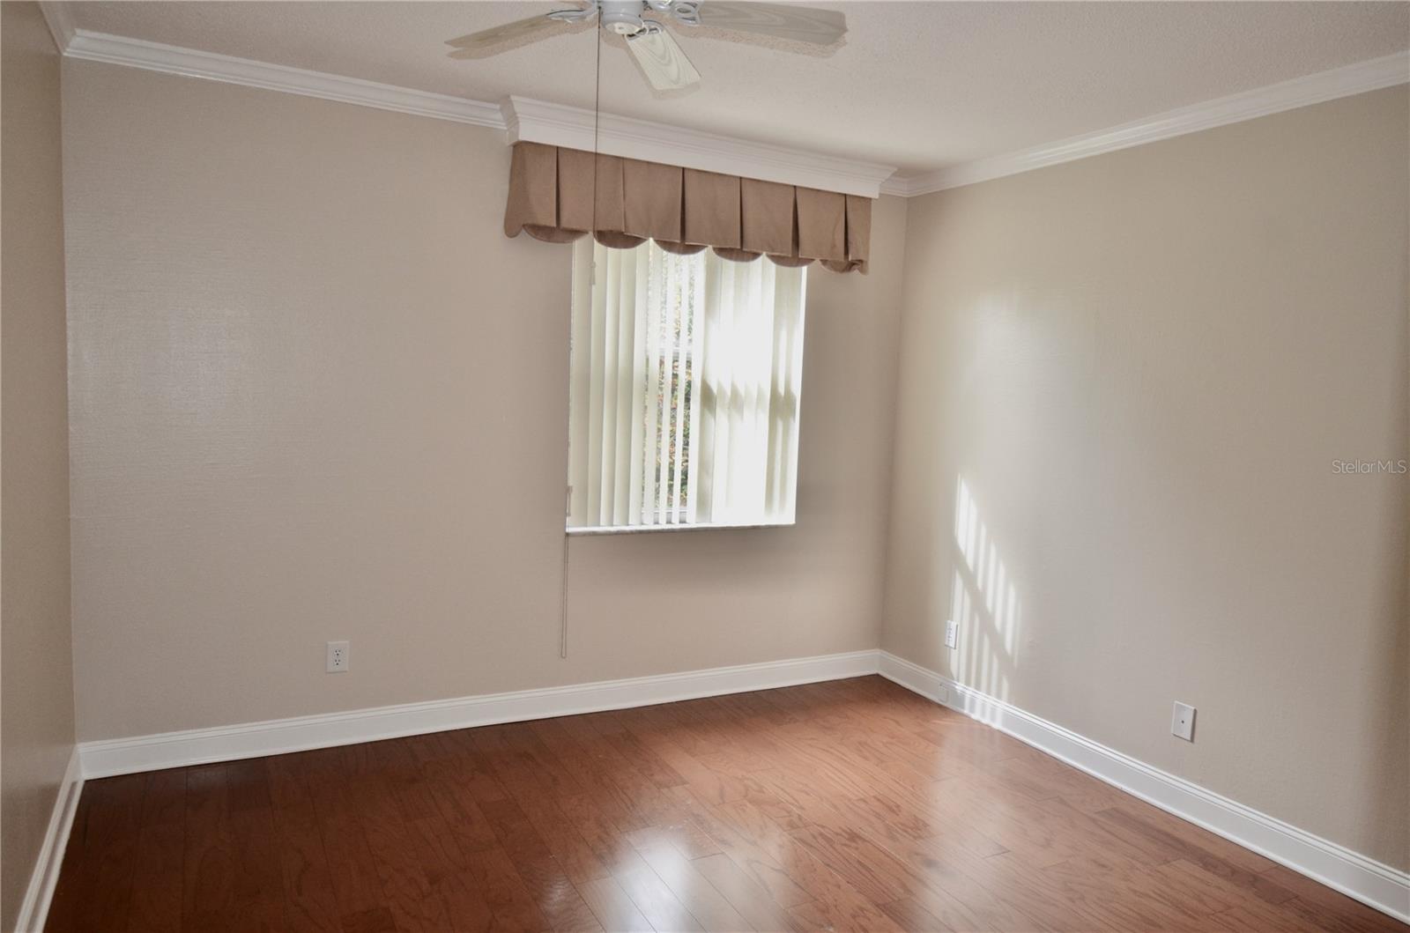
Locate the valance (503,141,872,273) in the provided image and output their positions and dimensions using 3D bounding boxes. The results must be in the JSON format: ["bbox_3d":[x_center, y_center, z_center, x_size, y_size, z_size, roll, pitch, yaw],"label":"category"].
[{"bbox_3d":[-0.003,-1.094,4.110,1.704,0.366,0.140,0,6,-28],"label":"valance"}]

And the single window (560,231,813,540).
[{"bbox_3d":[-0.067,-0.443,4.280,1.177,1.454,0.102,0,6,-28],"label":"single window"}]

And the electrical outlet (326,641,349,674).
[{"bbox_3d":[-1.423,0.742,3.639,0.078,0.122,0.008,0,6,-28],"label":"electrical outlet"}]

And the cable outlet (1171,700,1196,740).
[{"bbox_3d":[1.725,0.921,3.385,0.008,0.123,0.079,0,6,-28],"label":"cable outlet"}]

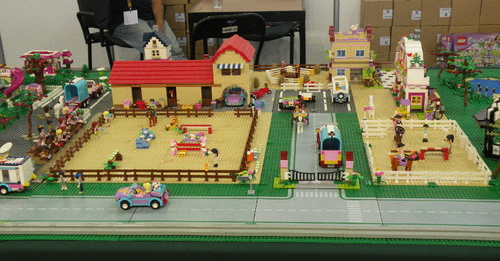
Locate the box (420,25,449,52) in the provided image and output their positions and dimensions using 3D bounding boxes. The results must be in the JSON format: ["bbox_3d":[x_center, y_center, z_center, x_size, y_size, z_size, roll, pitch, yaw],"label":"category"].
[{"bbox_3d":[1.486,-0.766,4.966,0.225,0.209,0.190,0,20,5],"label":"box"}]

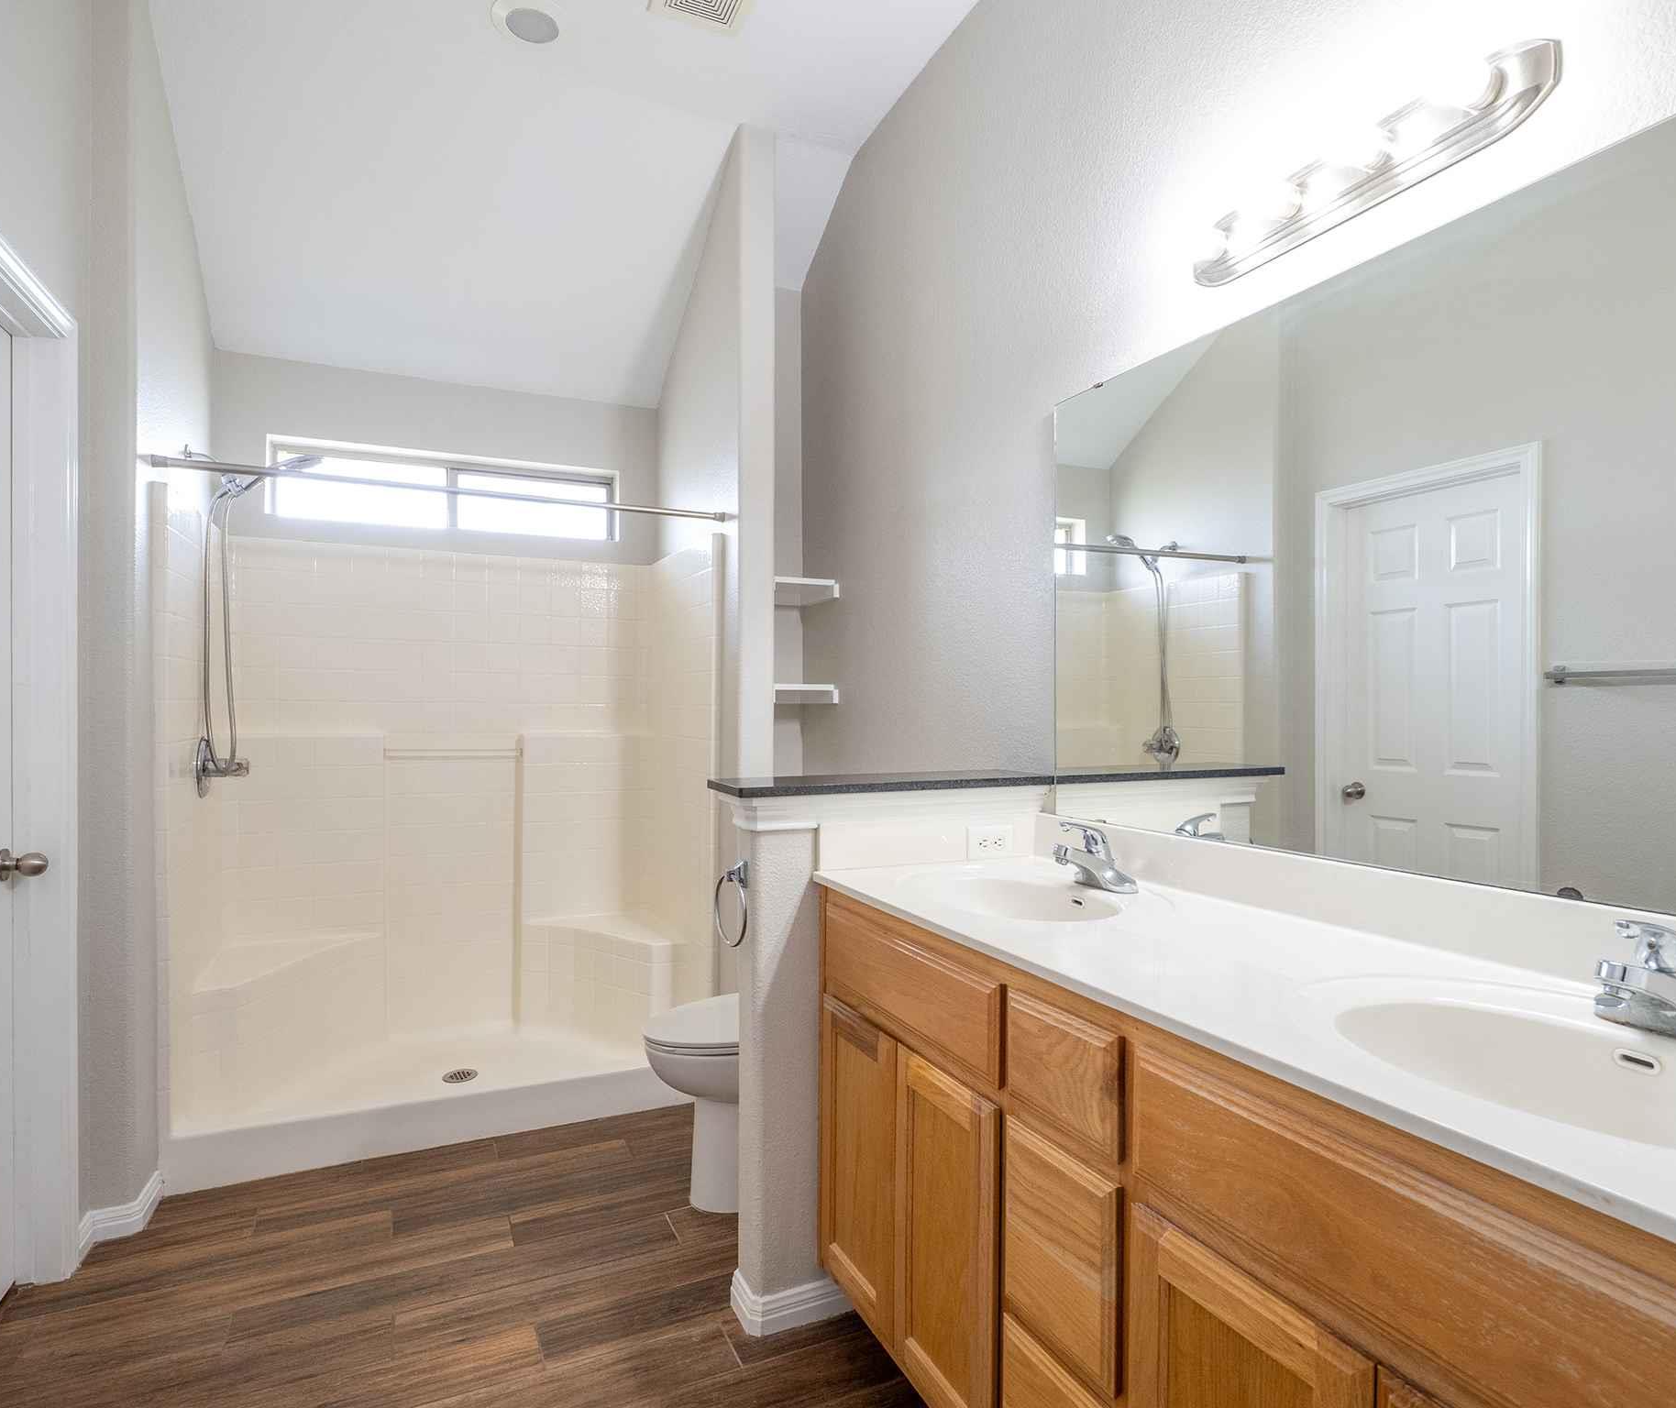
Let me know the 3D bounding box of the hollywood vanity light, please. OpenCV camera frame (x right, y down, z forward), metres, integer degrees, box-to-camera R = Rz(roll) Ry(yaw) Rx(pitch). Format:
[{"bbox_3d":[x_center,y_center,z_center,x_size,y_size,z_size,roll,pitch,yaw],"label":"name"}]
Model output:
[{"bbox_3d":[0.713,-0.789,1.455,0.120,0.120,0.608,0,0,-24],"label":"hollywood vanity light"}]

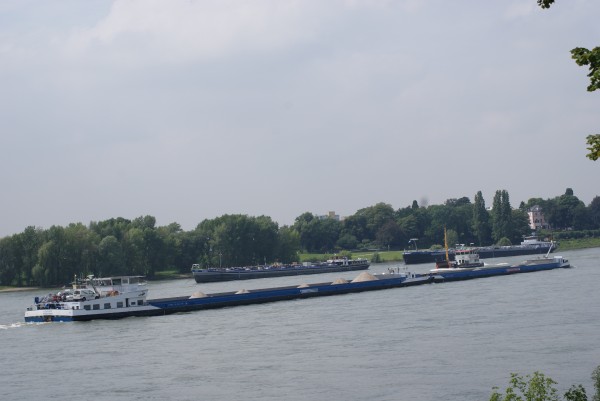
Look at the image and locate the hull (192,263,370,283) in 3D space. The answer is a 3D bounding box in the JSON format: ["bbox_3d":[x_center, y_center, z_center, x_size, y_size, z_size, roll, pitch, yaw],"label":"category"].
[{"bbox_3d":[-6.140,23.080,455.200,9.500,4.000,84.600,-4,-2,39],"label":"hull"}]

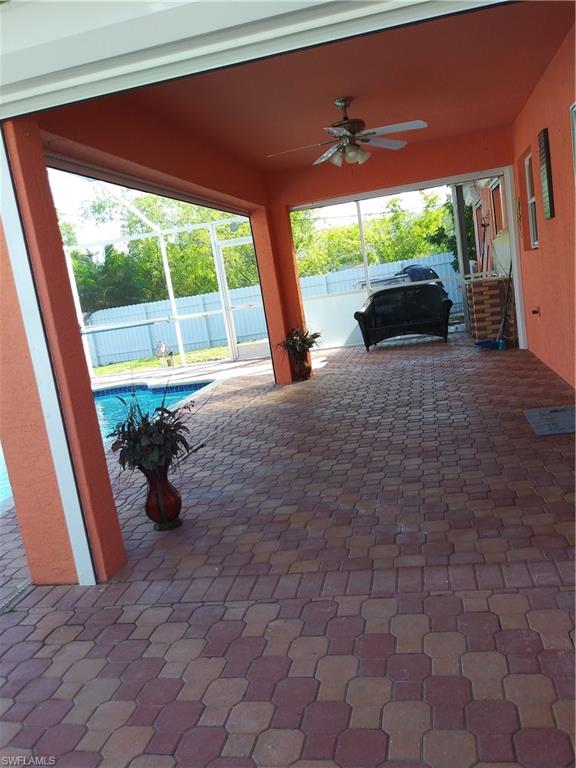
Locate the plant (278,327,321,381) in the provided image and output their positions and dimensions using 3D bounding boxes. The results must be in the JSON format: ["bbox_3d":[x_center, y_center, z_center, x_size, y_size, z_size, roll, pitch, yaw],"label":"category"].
[{"bbox_3d":[0.158,-0.359,7.531,0.500,0.620,0.480,-6,10,14],"label":"plant"}]

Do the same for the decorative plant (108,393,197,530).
[{"bbox_3d":[-0.727,0.433,3.343,0.500,0.720,0.480,-6,10,14],"label":"decorative plant"}]

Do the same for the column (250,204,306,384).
[{"bbox_3d":[-0.070,-1.106,7.558,0.380,2.140,0.660,-6,10,14],"label":"column"}]

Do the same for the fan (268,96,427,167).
[{"bbox_3d":[0.476,-2.038,4.826,1.300,0.510,1.290,-6,10,14],"label":"fan"}]

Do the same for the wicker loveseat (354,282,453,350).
[{"bbox_3d":[1.821,-1.051,9.379,1.460,0.870,0.820,-6,10,14],"label":"wicker loveseat"}]

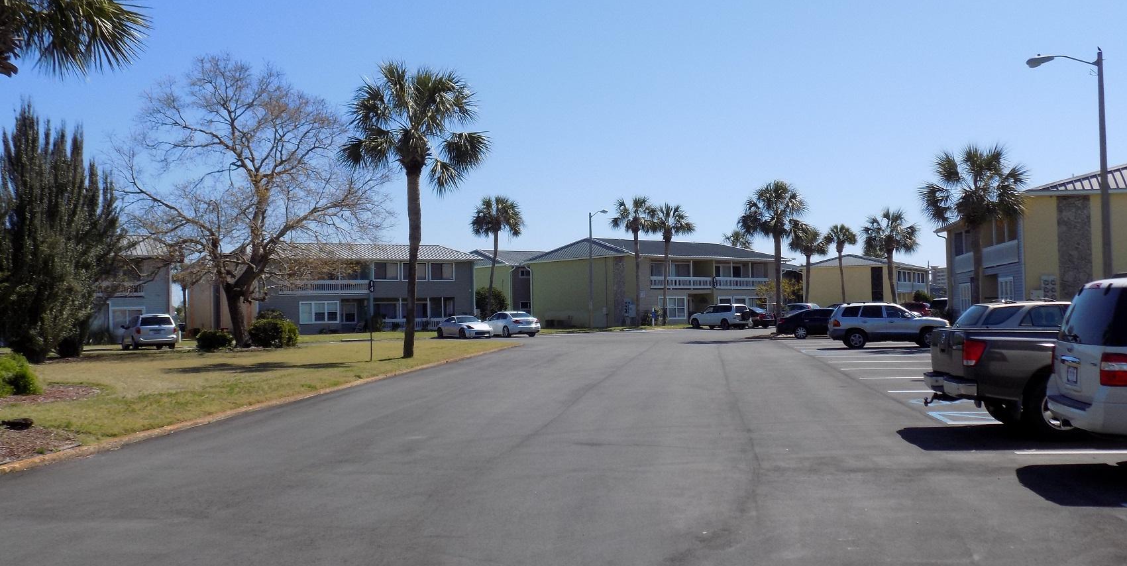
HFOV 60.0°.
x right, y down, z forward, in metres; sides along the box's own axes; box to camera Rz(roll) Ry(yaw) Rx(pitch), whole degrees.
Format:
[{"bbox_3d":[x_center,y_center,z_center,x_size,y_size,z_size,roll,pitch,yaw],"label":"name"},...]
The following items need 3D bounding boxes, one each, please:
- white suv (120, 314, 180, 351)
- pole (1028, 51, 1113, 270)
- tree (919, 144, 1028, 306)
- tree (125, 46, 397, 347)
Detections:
[{"bbox_3d":[-21.018,2.473,49.525,1.980,1.750,4.980,0,-2,-31],"label":"white suv"},{"bbox_3d":[14.743,-2.300,28.503,2.250,8.850,0.400,-1,-1,11],"label":"pole"},{"bbox_3d":[15.443,-1.475,36.800,4.100,7.500,4.050,-1,-1,0],"label":"tree"},{"bbox_3d":[-14.850,-4.052,47.000,13.100,14.200,12.500,-1,-1,0],"label":"tree"}]

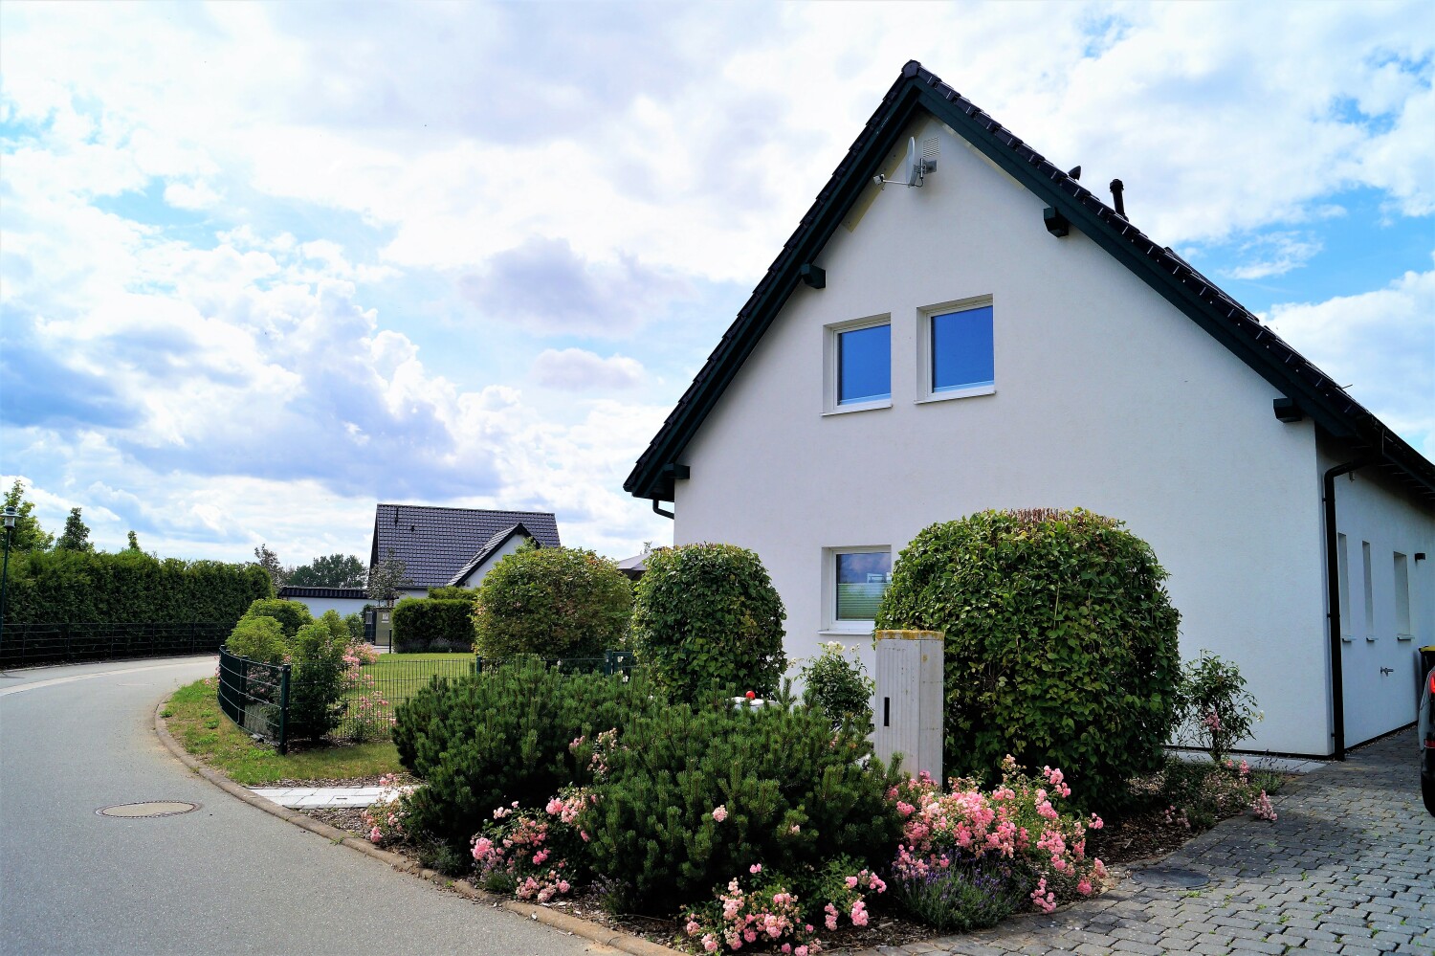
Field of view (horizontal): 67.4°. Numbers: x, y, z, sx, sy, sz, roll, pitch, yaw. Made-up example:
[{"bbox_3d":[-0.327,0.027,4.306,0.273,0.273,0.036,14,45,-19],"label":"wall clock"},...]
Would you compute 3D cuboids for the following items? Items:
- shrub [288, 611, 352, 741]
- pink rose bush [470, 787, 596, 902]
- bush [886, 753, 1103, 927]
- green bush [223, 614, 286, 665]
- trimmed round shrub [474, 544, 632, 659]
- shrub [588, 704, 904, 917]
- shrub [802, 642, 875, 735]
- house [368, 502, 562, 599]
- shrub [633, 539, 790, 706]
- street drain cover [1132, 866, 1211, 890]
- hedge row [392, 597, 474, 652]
[{"bbox_3d":[-4.409,2.205,11.900,0.720,1.409,0.750,4,-7,-20],"label":"shrub"},{"bbox_3d":[-0.975,1.932,5.724,0.680,0.560,0.620,1,-7,0],"label":"pink rose bush"},{"bbox_3d":[1.625,1.970,6.200,1.250,0.658,1.050,0,-7,15],"label":"bush"},{"bbox_3d":[-6.393,2.672,15.162,0.900,1.330,0.900,1,-7,0],"label":"green bush"},{"bbox_3d":[-2.168,2.004,14.200,2.100,2.229,2.000,3,-7,-8],"label":"trimmed round shrub"},{"bbox_3d":[0.140,1.747,6.044,1.830,1.020,1.650,1,-7,0],"label":"shrub"},{"bbox_3d":[1.325,2.401,12.296,0.820,1.050,0.820,1,-7,0],"label":"shrub"},{"bbox_3d":[-15.399,5.745,65.532,10.609,7.753,9.800,4,-7,-15],"label":"house"},{"bbox_3d":[-0.097,1.836,12.400,1.820,2.143,1.800,2,-7,0],"label":"shrub"},{"bbox_3d":[2.583,2.287,6.134,0.450,0.030,0.450,2,-7,0],"label":"street drain cover"},{"bbox_3d":[-9.720,5.143,37.117,3.000,1.850,1.400,2,-8,-2],"label":"hedge row"}]

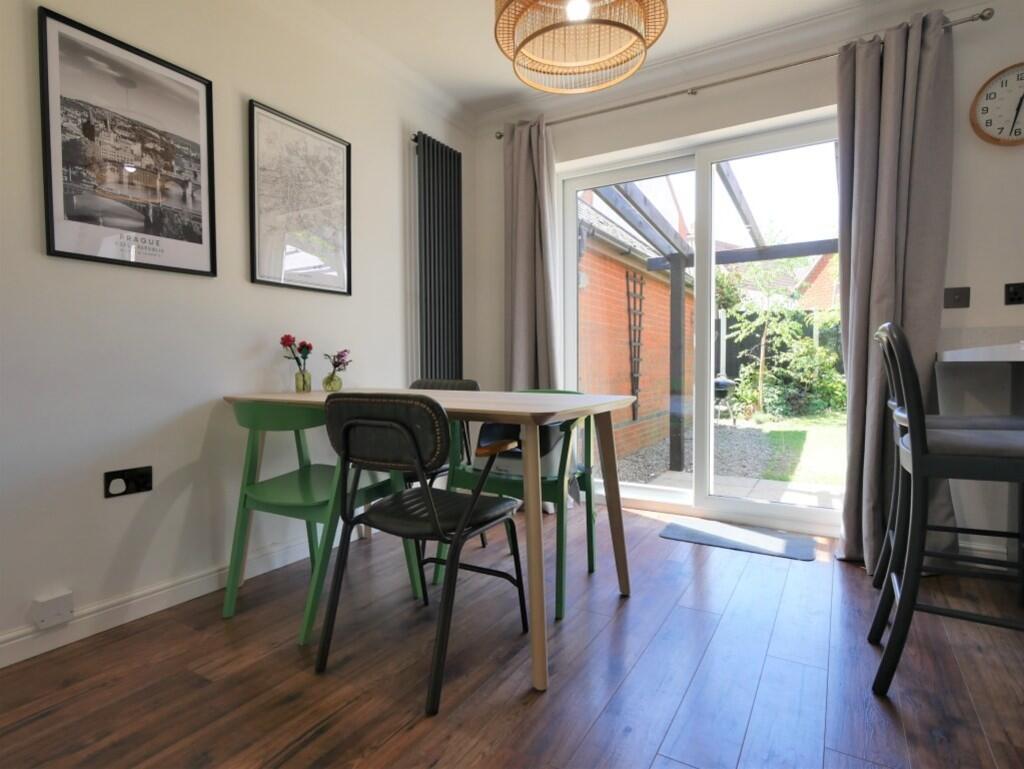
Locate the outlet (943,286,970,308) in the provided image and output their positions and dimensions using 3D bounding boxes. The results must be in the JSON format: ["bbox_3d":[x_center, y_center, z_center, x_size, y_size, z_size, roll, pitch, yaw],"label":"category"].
[{"bbox_3d":[1.892,-0.367,2.261,0.086,0.086,0.012,1,3,32],"label":"outlet"}]

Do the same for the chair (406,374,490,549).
[{"bbox_3d":[-0.436,0.384,2.436,0.490,0.805,0.530,1,3,32],"label":"chair"}]

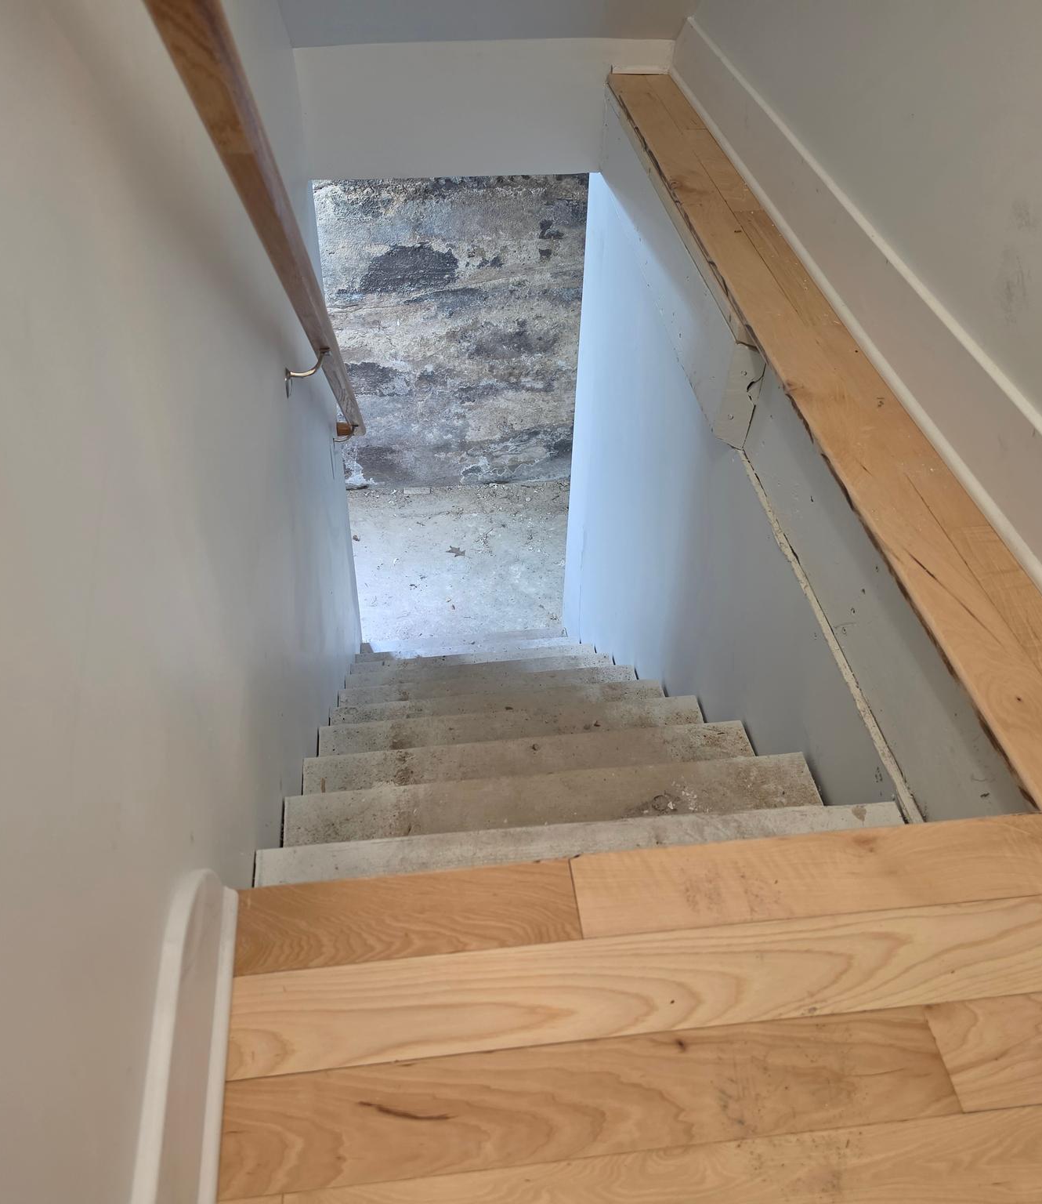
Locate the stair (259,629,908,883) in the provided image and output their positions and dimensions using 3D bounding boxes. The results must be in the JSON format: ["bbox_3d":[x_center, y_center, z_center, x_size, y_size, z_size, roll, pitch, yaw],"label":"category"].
[{"bbox_3d":[-0.059,0.403,2.975,0.880,2.187,2.680,-4,42,-6],"label":"stair"}]

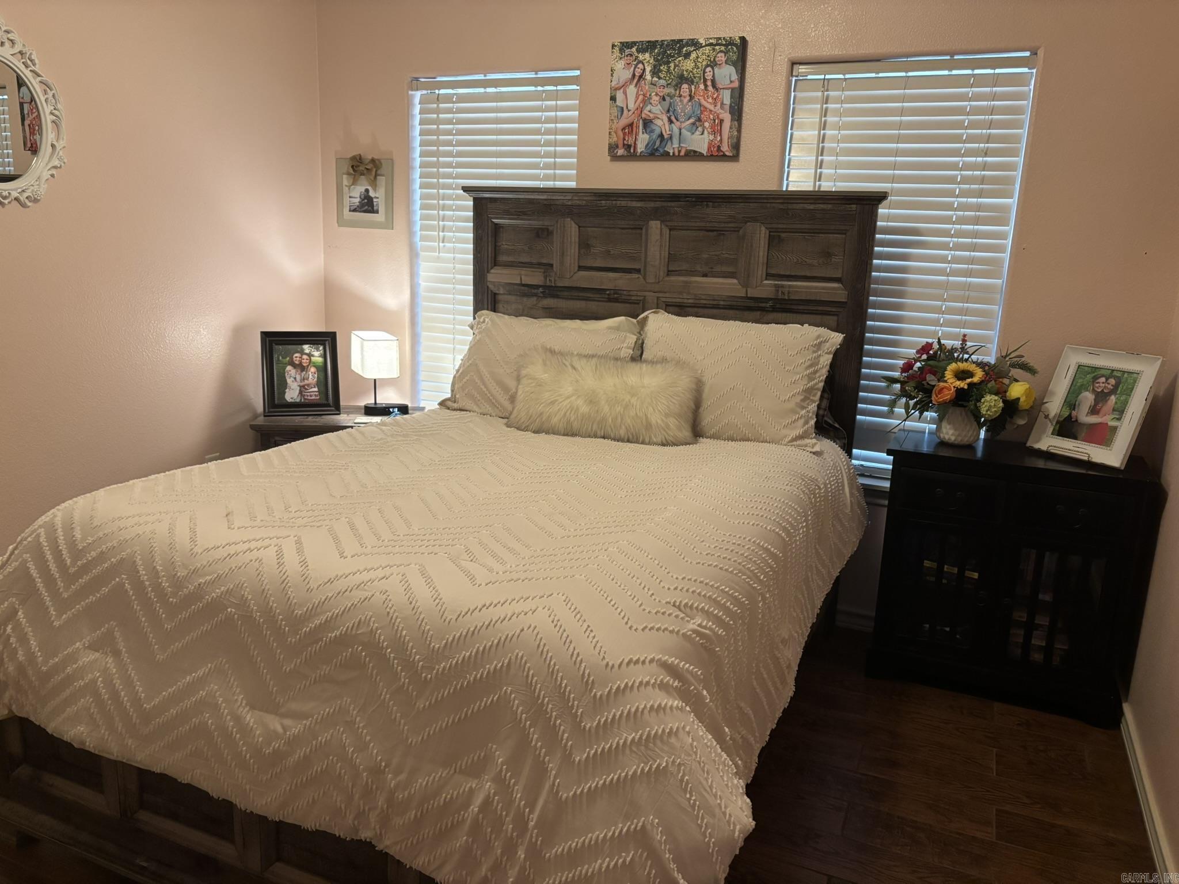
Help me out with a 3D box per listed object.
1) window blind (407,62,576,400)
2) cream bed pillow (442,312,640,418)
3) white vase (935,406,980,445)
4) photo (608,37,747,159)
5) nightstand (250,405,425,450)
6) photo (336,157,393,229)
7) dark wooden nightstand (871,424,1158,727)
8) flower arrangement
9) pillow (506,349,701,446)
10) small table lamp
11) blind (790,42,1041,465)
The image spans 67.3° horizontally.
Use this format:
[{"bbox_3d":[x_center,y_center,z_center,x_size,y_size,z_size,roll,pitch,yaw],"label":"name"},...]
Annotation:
[{"bbox_3d":[-0.424,-0.789,3.800,0.787,1.468,0.060,8,14,23],"label":"window blind"},{"bbox_3d":[-0.182,-0.289,3.298,0.710,0.410,0.160,8,-18,23],"label":"cream bed pillow"},{"bbox_3d":[1.258,-0.058,3.008,0.148,0.128,0.148,8,14,23],"label":"white vase"},{"bbox_3d":[0.322,-1.278,3.302,0.514,0.410,0.038,8,14,23],"label":"photo"},{"bbox_3d":[-1.065,0.208,3.861,0.669,0.660,0.409,0,13,-7],"label":"nightstand"},{"bbox_3d":[-0.996,-1.107,3.942,0.305,0.304,0.028,8,14,23],"label":"photo"},{"bbox_3d":[1.381,0.430,2.992,0.773,0.805,0.364,8,14,23],"label":"dark wooden nightstand"},{"bbox_3d":[1.240,-0.198,2.969,0.490,0.310,0.310,8,14,23],"label":"flower arrangement"},{"bbox_3d":[0.043,-0.162,3.034,0.640,0.280,0.150,9,-15,26],"label":"pillow"},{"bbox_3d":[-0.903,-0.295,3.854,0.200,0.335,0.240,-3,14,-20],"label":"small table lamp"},{"bbox_3d":[1.062,-0.585,3.171,0.775,1.467,0.060,8,14,23],"label":"blind"}]

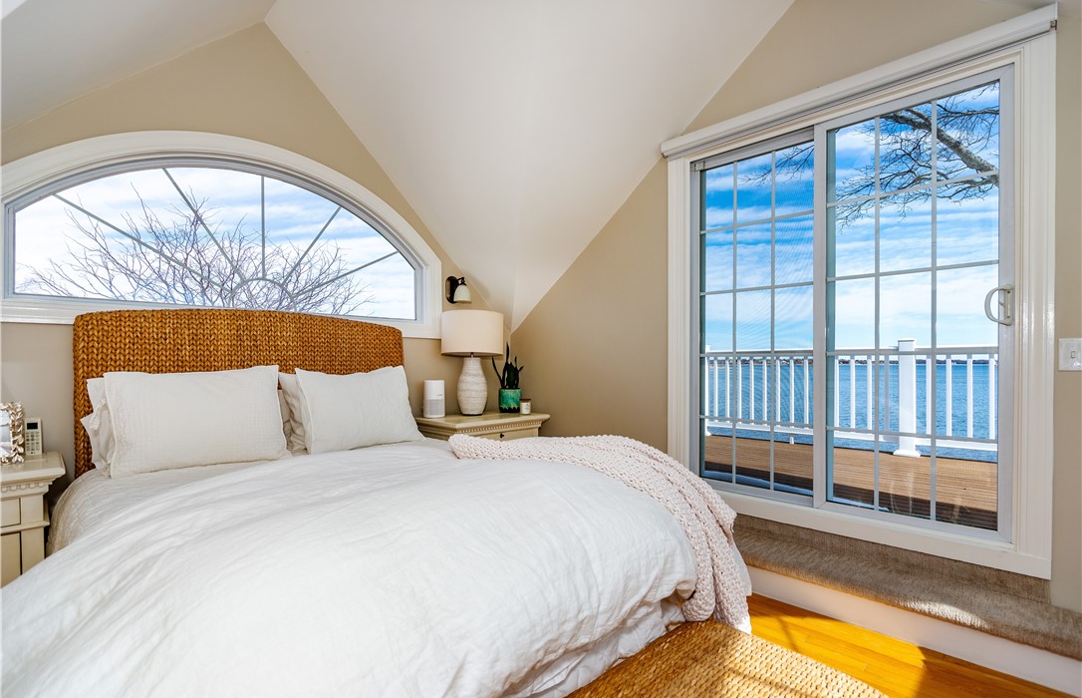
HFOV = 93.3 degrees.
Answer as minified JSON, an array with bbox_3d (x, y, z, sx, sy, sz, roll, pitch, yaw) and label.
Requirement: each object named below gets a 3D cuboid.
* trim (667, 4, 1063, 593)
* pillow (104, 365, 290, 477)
[{"bbox_3d":[1.339,-0.204,2.523,1.672,2.155,0.101,-2,-2,45],"label":"trim"},{"bbox_3d":[-1.478,0.295,2.232,0.655,0.453,0.161,1,-26,-45],"label":"pillow"}]

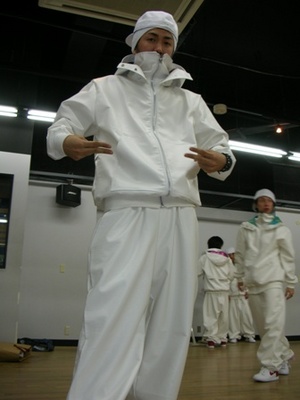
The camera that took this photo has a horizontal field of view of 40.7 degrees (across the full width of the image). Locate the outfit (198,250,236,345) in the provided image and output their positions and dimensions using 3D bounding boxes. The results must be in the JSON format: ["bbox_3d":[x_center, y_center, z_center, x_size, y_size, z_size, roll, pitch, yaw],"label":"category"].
[{"bbox_3d":[1.061,1.551,6.500,0.600,1.500,0.380,-1,-15,8],"label":"outfit"}]

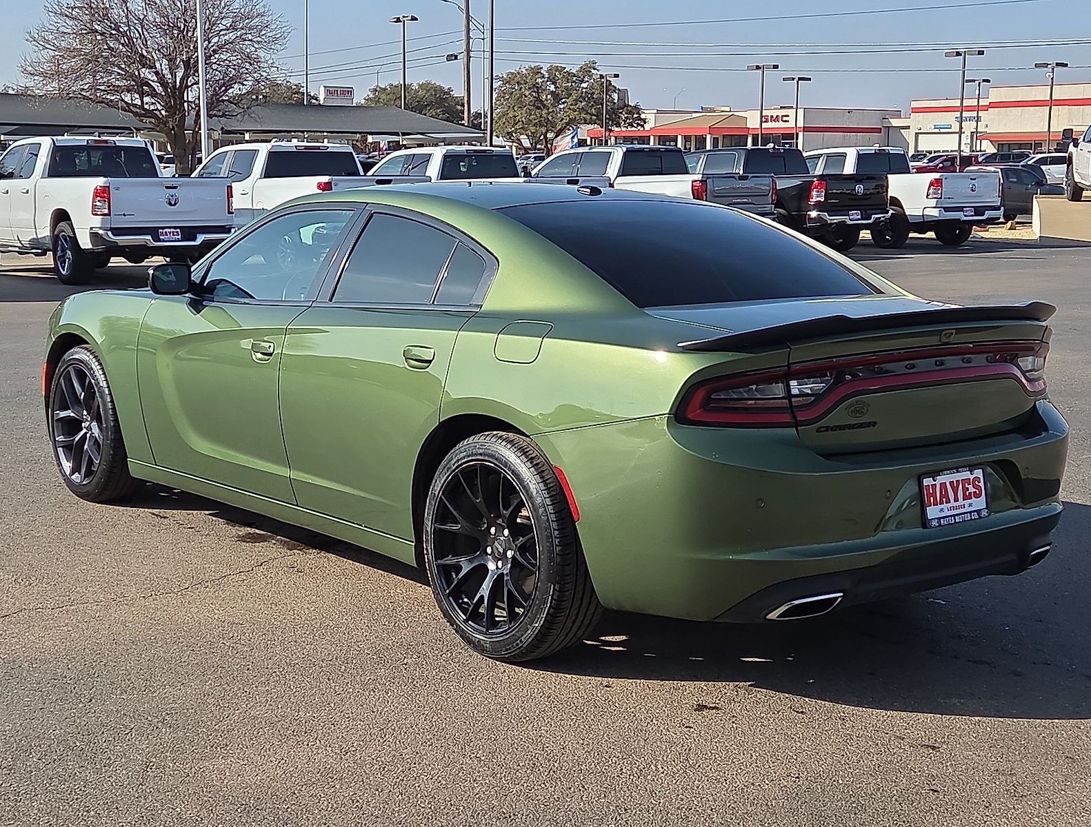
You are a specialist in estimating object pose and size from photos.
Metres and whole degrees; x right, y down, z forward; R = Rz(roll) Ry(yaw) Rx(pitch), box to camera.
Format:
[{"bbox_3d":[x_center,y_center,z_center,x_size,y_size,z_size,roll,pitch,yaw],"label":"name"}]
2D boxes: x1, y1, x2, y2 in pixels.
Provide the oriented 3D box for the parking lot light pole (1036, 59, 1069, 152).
[{"bbox_3d":[29.574,-16.626,97.588,1.900,8.000,0.450,1,8,0],"label":"parking lot light pole"}]

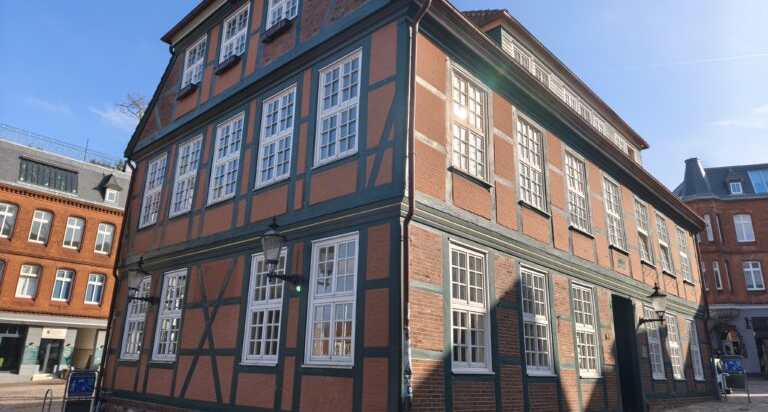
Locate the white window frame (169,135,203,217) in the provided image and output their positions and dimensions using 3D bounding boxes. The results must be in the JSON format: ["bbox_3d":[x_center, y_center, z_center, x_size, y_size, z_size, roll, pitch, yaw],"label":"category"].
[{"bbox_3d":[-5.287,-0.756,13.713,1.219,2.141,0.150,-14,-24,40],"label":"white window frame"}]

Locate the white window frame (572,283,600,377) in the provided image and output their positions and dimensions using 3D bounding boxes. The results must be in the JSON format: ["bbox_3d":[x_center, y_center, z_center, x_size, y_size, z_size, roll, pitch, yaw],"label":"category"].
[{"bbox_3d":[4.958,3.039,12.539,0.150,2.201,1.259,-14,-24,41],"label":"white window frame"}]

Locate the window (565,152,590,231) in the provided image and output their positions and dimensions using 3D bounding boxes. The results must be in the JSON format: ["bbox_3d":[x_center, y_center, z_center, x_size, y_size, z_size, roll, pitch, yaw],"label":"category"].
[{"bbox_3d":[5.008,-0.336,13.132,0.120,1.998,1.193,-14,-24,41],"label":"window"}]

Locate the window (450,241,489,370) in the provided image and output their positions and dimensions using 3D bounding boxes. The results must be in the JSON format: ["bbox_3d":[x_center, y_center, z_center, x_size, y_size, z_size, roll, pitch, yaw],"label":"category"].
[{"bbox_3d":[1.467,1.735,8.717,0.170,2.116,1.180,-14,-24,41],"label":"window"}]

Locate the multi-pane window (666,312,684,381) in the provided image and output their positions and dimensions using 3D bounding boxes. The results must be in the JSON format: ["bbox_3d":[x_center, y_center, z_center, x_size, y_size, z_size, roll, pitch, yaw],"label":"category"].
[{"bbox_3d":[10.158,4.899,17.833,0.150,2.201,1.243,-14,-24,41],"label":"multi-pane window"}]

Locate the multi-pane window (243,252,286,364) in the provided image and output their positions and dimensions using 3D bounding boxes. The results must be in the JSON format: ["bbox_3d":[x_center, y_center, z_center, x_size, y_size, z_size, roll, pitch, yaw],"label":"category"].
[{"bbox_3d":[-2.337,1.983,10.117,1.227,2.199,0.150,-14,-24,40],"label":"multi-pane window"}]

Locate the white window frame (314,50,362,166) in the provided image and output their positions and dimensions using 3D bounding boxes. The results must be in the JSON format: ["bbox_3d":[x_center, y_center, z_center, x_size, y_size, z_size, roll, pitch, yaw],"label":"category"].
[{"bbox_3d":[-0.837,-1.805,9.552,1.165,2.116,0.170,-14,-23,40],"label":"white window frame"}]

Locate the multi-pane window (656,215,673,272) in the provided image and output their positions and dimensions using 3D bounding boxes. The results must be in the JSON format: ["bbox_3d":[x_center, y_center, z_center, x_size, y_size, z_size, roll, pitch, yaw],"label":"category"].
[{"bbox_3d":[9.946,1.398,18.079,0.120,1.998,1.193,-14,-24,41],"label":"multi-pane window"}]

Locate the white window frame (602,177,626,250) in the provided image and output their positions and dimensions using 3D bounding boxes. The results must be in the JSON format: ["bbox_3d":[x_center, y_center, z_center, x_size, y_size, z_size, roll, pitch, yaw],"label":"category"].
[{"bbox_3d":[6.730,0.258,14.983,0.170,2.109,1.230,-14,-24,41],"label":"white window frame"}]

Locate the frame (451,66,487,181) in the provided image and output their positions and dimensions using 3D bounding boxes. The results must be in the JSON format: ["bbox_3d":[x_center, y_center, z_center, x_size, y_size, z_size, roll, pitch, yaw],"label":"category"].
[{"bbox_3d":[1.706,-1.574,10.069,0.150,2.156,1.250,-14,-24,41],"label":"frame"}]

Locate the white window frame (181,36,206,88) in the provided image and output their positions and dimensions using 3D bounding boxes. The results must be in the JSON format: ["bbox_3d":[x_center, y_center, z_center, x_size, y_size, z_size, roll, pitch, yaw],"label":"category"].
[{"bbox_3d":[-5.367,-4.027,14.521,1.144,1.466,0.170,-14,-23,40],"label":"white window frame"}]

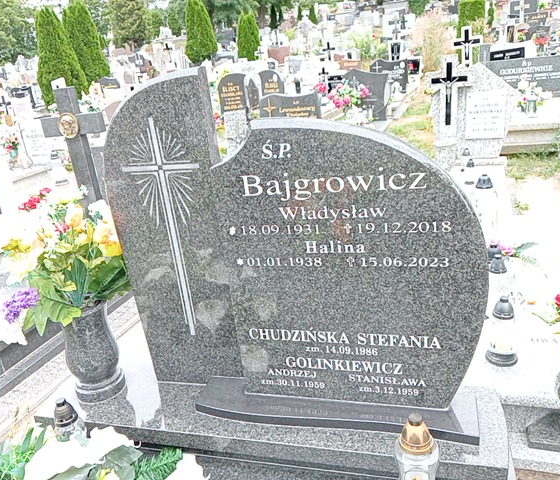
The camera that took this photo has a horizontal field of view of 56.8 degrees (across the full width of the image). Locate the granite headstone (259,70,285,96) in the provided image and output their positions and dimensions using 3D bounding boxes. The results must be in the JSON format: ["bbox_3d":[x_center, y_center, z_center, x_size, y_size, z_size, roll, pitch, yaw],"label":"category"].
[{"bbox_3d":[-0.092,-1.650,5.600,0.280,0.400,0.080,0,23,15],"label":"granite headstone"}]

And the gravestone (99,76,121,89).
[{"bbox_3d":[-3.787,-3.499,11.500,0.500,0.290,0.100,0,23,15],"label":"gravestone"}]

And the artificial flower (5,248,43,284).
[{"bbox_3d":[-0.644,0.067,1.299,0.090,0.085,0.085,0,23,15],"label":"artificial flower"}]

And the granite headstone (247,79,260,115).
[{"bbox_3d":[-0.281,-1.524,5.500,0.150,0.410,0.080,0,23,15],"label":"granite headstone"}]

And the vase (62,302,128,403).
[{"bbox_3d":[-0.510,0.293,1.398,0.142,0.275,0.142,0,23,15],"label":"vase"}]

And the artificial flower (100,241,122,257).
[{"bbox_3d":[-0.427,0.021,1.310,0.060,0.045,0.055,0,23,15],"label":"artificial flower"}]

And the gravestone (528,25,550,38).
[{"bbox_3d":[5.514,-4.398,11.000,0.500,0.400,0.100,0,23,15],"label":"gravestone"}]

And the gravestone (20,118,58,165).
[{"bbox_3d":[-2.706,-1.103,5.800,0.400,0.500,0.100,0,23,15],"label":"gravestone"}]

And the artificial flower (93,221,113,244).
[{"bbox_3d":[-0.445,-0.019,1.298,0.050,0.060,0.050,0,23,15],"label":"artificial flower"}]

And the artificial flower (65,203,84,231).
[{"bbox_3d":[-0.491,-0.054,1.238,0.050,0.065,0.050,0,23,15],"label":"artificial flower"}]

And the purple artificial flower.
[{"bbox_3d":[-0.663,0.171,1.329,0.085,0.085,0.070,0,23,15],"label":"purple artificial flower"}]

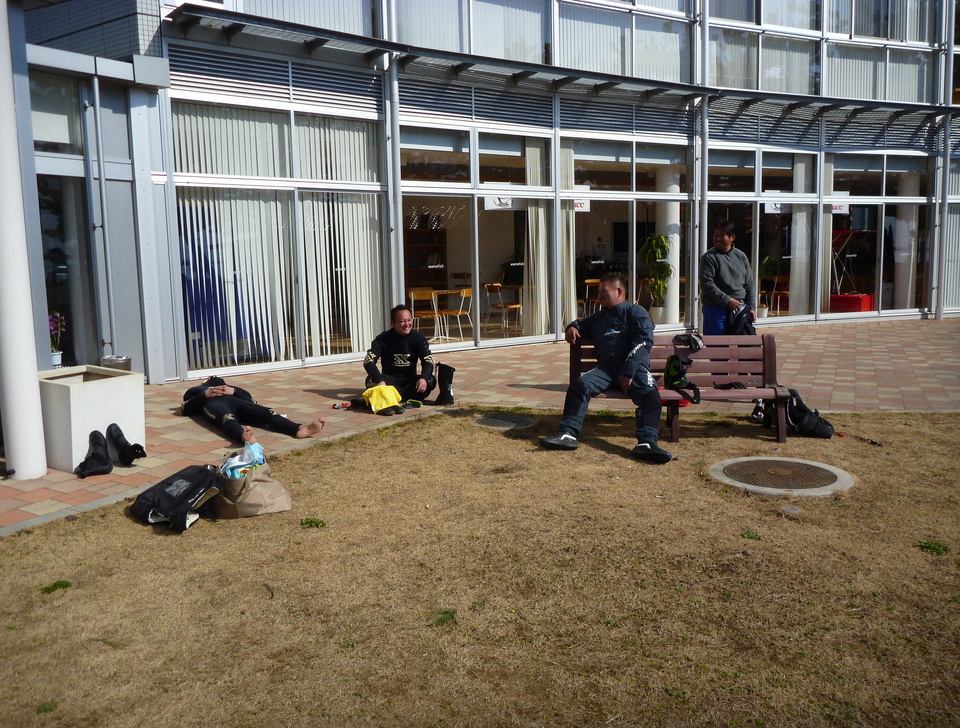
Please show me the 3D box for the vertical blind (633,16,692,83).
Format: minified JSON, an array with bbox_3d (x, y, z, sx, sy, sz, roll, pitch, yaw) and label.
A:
[{"bbox_3d":[2.922,-5.006,12.551,1.150,0.950,0.060,-5,9,-25],"label":"vertical blind"}]

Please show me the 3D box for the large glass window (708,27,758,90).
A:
[{"bbox_3d":[4.544,-5.481,14.101,1.184,1.095,0.100,-5,8,-23],"label":"large glass window"}]

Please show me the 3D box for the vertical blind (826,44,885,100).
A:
[{"bbox_3d":[7.250,-5.623,15.135,1.467,1.047,0.100,-4,8,-19],"label":"vertical blind"}]

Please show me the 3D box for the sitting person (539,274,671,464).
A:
[{"bbox_3d":[0.912,-0.011,5.680,0.864,1.229,1.008,0,7,15],"label":"sitting person"}]

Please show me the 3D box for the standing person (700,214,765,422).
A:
[{"bbox_3d":[2.076,-0.370,6.518,0.520,1.650,0.400,1,8,11],"label":"standing person"}]

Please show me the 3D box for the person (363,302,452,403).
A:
[{"bbox_3d":[-0.771,-0.114,7.839,0.768,0.931,0.595,-2,7,-7],"label":"person"}]

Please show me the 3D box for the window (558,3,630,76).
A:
[{"bbox_3d":[1.763,-4.904,11.967,1.330,0.960,0.060,-5,9,-28],"label":"window"}]

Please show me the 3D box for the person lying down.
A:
[{"bbox_3d":[-2.024,0.360,6.698,0.750,0.280,1.680,-6,10,-31],"label":"person lying down"}]

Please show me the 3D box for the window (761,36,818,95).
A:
[{"bbox_3d":[5.370,-5.176,13.674,1.100,0.950,0.080,-4,9,-20],"label":"window"}]

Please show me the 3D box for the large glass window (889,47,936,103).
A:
[{"bbox_3d":[7.868,-5.278,14.392,0.980,0.950,0.060,-3,8,-14],"label":"large glass window"}]

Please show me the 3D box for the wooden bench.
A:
[{"bbox_3d":[1.497,0.166,6.060,1.632,0.744,0.643,0,7,9],"label":"wooden bench"}]

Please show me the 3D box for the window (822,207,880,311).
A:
[{"bbox_3d":[7.350,-2.076,15.477,1.465,2.123,0.080,-4,8,-19],"label":"window"}]

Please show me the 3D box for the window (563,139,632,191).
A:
[{"bbox_3d":[1.903,-3.205,12.663,1.423,0.812,0.080,-5,8,-27],"label":"window"}]

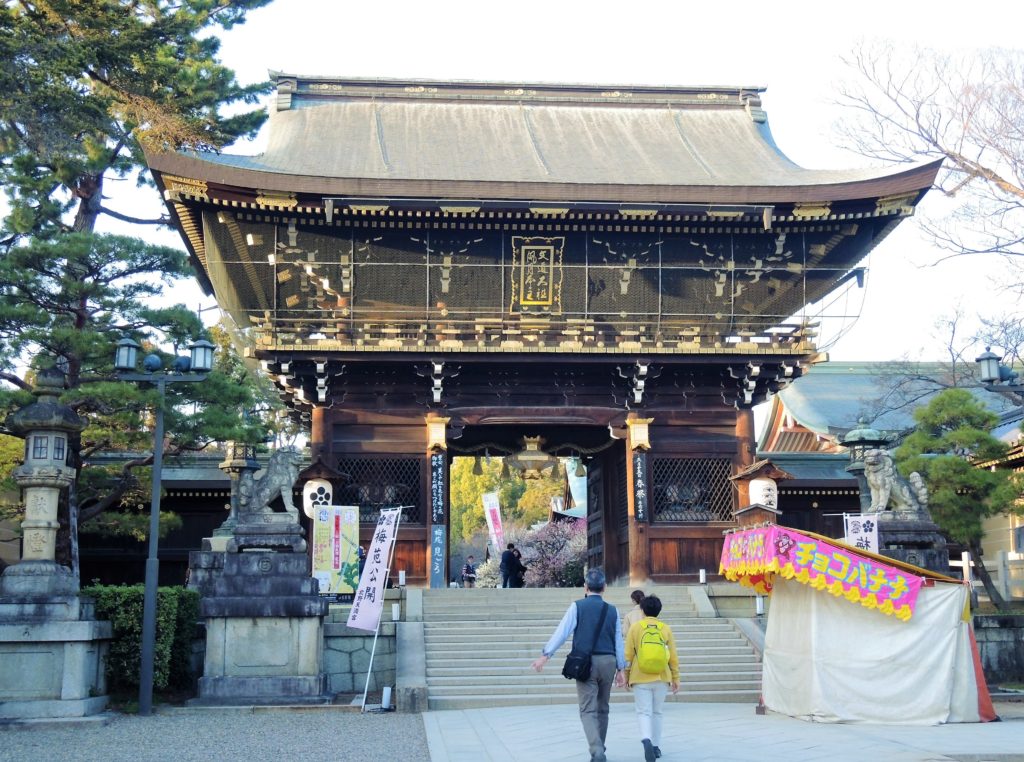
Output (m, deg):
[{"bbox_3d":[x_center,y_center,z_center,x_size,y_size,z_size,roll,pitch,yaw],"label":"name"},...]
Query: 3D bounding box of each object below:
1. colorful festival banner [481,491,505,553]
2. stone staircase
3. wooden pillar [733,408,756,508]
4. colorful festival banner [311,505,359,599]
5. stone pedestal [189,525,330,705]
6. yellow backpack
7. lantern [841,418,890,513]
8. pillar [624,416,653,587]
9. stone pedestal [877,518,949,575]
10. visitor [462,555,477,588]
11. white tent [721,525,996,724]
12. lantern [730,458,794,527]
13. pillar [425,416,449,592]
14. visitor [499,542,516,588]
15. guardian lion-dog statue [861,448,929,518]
[{"bbox_3d":[-0.562,4.420,35.014,0.446,1.782,0.079,-12,-10,-7],"label":"colorful festival banner"},{"bbox_3d":[1.182,4.415,19.390,5.296,1.728,6.435,0,-11,-5],"label":"stone staircase"},{"bbox_3d":[5.425,2.692,25.921,0.426,4.028,0.426,0,-11,-5],"label":"wooden pillar"},{"bbox_3d":[-3.326,3.281,21.142,0.930,1.880,0.060,2,-11,-15],"label":"colorful festival banner"},{"bbox_3d":[-3.694,3.482,16.957,2.000,2.570,1.650,0,-10,-5],"label":"stone pedestal"},{"bbox_3d":[1.347,2.538,10.636,0.287,0.465,0.188,0,-11,-5],"label":"yellow backpack"},{"bbox_3d":[6.990,1.879,22.144,0.960,2.300,0.960,0,-10,-5],"label":"lantern"},{"bbox_3d":[2.864,2.667,25.550,0.500,3.930,0.500,0,-10,-5],"label":"pillar"},{"bbox_3d":[6.314,3.542,17.869,2.000,2.570,1.650,0,-10,-5],"label":"stone pedestal"},{"bbox_3d":[-1.379,6.549,36.443,0.500,1.700,0.380,7,-13,-35],"label":"visitor"},{"bbox_3d":[4.397,3.113,14.586,2.600,2.370,2.250,0,-10,-5],"label":"white tent"},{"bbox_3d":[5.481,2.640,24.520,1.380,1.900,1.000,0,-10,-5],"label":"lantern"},{"bbox_3d":[-1.684,2.702,25.342,0.446,3.987,0.446,0,-11,-5],"label":"pillar"},{"bbox_3d":[-0.086,5.241,30.167,0.500,1.720,0.340,-2,-10,9],"label":"visitor"},{"bbox_3d":[6.505,1.722,19.013,0.970,1.119,0.544,3,-12,-19],"label":"guardian lion-dog statue"}]

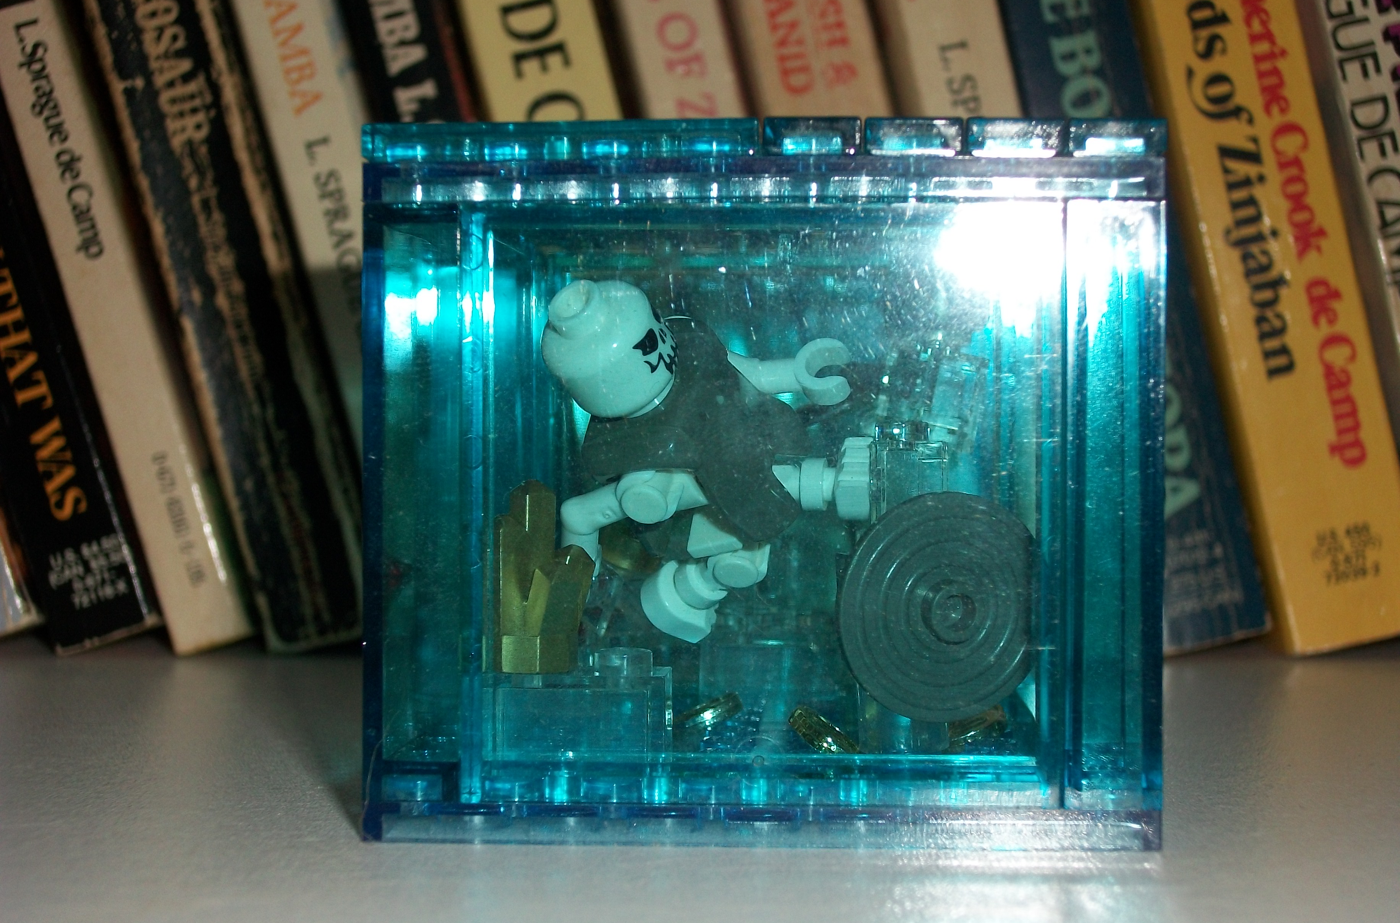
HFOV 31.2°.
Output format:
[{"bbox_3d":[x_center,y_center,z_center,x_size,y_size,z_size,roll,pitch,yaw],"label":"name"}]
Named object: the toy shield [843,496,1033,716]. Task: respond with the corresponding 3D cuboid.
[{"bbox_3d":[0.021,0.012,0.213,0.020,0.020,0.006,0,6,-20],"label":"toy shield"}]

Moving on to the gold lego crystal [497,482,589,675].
[{"bbox_3d":[-0.014,0.010,0.213,0.009,0.016,0.009,0,1,3],"label":"gold lego crystal"}]

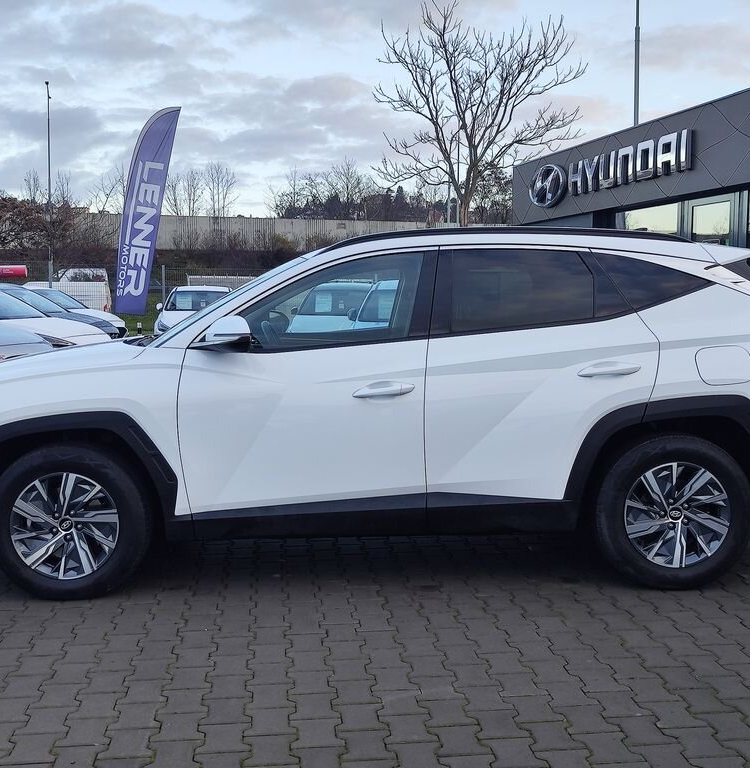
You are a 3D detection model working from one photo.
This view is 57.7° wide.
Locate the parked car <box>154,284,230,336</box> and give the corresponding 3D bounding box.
[{"bbox_3d":[-3.634,-1.353,14.500,1.780,1.470,4.100,-2,6,-14],"label":"parked car"}]

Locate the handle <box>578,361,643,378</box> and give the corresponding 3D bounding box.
[{"bbox_3d":[1.015,-0.063,2.945,0.272,0.075,0.055,-1,5,-2],"label":"handle"}]

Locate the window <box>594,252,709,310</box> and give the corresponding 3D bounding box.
[{"bbox_3d":[1.256,-0.466,3.090,0.510,0.260,0.080,1,-15,-8],"label":"window"}]

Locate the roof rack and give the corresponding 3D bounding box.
[{"bbox_3d":[0.609,-0.668,3.156,1.780,0.120,0.080,-1,7,-1],"label":"roof rack"}]

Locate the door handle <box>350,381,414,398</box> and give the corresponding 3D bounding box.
[{"bbox_3d":[0.038,0.020,2.895,0.265,0.060,0.055,-1,7,-1],"label":"door handle"}]

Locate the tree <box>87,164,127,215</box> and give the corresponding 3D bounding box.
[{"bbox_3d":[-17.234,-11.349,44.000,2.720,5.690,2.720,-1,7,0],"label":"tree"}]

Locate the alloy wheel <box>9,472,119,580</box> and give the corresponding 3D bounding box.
[{"bbox_3d":[-1.343,0.604,3.026,0.465,0.465,0.190,-1,7,-1],"label":"alloy wheel"}]

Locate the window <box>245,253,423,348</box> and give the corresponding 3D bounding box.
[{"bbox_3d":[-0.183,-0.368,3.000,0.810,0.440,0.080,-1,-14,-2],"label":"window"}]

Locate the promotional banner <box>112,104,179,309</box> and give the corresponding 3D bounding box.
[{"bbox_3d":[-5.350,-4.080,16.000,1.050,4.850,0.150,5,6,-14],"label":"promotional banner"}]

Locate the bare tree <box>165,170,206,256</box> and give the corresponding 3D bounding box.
[{"bbox_3d":[-12.744,-11.595,46.000,2.840,5.950,2.840,-1,7,0],"label":"bare tree"}]

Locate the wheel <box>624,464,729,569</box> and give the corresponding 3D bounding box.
[{"bbox_3d":[1.345,0.578,3.105,0.470,0.470,0.170,-1,5,-2],"label":"wheel"}]

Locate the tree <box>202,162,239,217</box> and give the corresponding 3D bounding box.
[{"bbox_3d":[-10.445,-11.865,46.000,2.570,6.220,2.570,-1,7,0],"label":"tree"}]

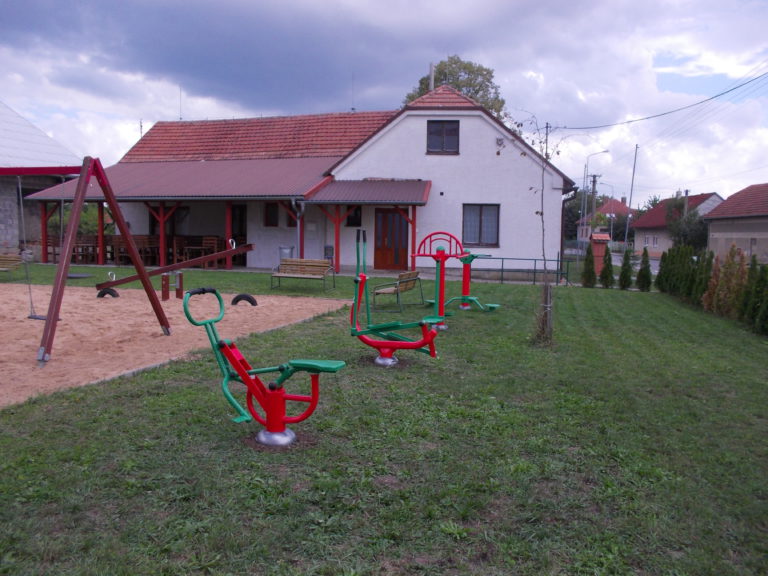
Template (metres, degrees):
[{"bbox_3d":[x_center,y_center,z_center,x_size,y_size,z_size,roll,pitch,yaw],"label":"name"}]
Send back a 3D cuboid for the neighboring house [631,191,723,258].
[{"bbox_3d":[31.002,-6.218,66.179,7.800,6.200,14.000,0,4,-6],"label":"neighboring house"}]

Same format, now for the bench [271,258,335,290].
[{"bbox_3d":[-2.214,-0.375,17.627,1.620,0.790,0.620,2,5,18],"label":"bench"}]

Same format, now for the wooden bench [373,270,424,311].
[{"bbox_3d":[0.355,0.034,13.493,0.600,0.780,1.600,2,5,18],"label":"wooden bench"}]

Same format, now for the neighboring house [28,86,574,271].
[{"bbox_3d":[-2.832,-4.343,27.649,20.600,7.200,12.800,2,5,12],"label":"neighboring house"}]

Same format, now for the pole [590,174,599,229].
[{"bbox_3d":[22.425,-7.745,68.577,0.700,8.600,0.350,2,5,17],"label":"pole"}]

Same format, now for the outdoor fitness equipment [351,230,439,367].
[{"bbox_3d":[0.121,0.094,7.618,1.120,1.570,0.550,2,5,15],"label":"outdoor fitness equipment"}]

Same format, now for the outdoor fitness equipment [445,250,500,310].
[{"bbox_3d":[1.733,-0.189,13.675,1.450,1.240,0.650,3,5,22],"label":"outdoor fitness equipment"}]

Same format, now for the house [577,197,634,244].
[{"bbox_3d":[31.636,-8.360,88.579,9.500,7.200,9.000,2,5,17],"label":"house"}]

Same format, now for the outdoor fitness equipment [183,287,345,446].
[{"bbox_3d":[-0.840,0.556,4.649,1.220,1.080,0.500,3,5,22],"label":"outdoor fitness equipment"}]

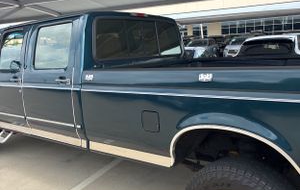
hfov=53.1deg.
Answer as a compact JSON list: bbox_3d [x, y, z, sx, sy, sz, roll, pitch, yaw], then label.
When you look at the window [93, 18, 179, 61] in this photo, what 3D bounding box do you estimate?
[{"bbox_3d":[-0.059,-0.652,3.486,0.070,0.420,1.530,-2,7,38],"label":"window"}]

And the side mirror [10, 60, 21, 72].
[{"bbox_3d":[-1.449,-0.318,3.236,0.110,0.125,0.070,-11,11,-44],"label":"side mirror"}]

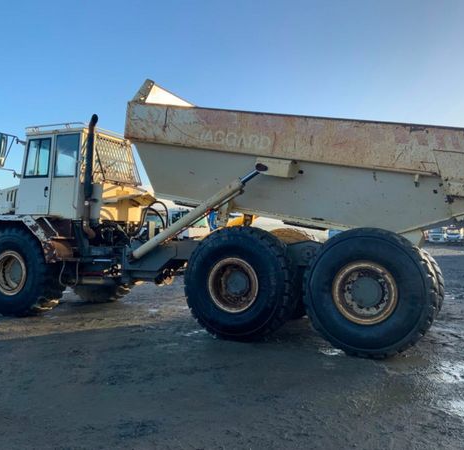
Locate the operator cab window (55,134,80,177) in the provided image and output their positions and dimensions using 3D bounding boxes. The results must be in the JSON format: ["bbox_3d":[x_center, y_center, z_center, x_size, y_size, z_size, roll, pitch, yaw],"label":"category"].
[{"bbox_3d":[-2.882,-1.207,8.794,0.544,0.749,0.050,0,-4,25],"label":"operator cab window"}]

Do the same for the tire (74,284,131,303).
[{"bbox_3d":[-2.752,0.832,10.605,1.574,1.559,0.589,0,-1,25],"label":"tire"}]

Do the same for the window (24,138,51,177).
[{"bbox_3d":[-3.496,-1.200,9.079,0.584,0.715,0.050,0,-4,25],"label":"window"}]

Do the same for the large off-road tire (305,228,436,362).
[{"bbox_3d":[1.705,0.815,6.269,1.574,1.559,0.589,0,-1,25],"label":"large off-road tire"}]

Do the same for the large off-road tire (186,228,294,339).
[{"bbox_3d":[0.132,0.808,6.996,1.574,1.559,0.589,0,-1,25],"label":"large off-road tire"}]

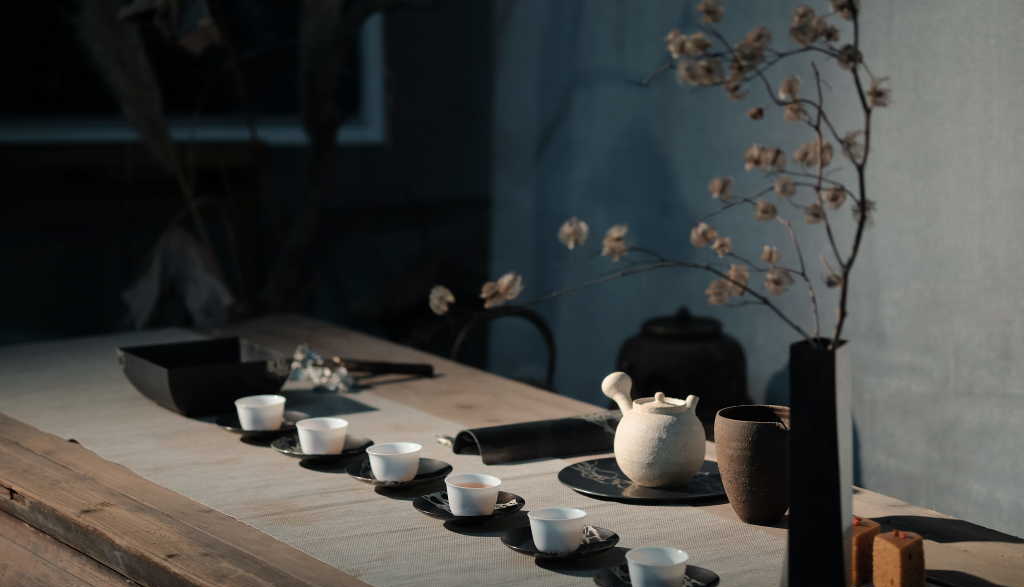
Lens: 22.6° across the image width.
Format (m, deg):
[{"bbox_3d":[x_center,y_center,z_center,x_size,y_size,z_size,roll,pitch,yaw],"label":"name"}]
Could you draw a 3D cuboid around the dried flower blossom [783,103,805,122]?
[{"bbox_3d":[0.247,-0.160,2.250,0.018,0.017,0.016,1,10,6],"label":"dried flower blossom"}]

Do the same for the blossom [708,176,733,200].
[{"bbox_3d":[0.184,-0.093,2.270,0.020,0.020,0.019,1,10,5],"label":"blossom"}]

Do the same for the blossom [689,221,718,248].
[{"bbox_3d":[0.175,-0.054,2.340,0.027,0.026,0.025,1,10,4],"label":"blossom"}]

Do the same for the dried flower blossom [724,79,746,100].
[{"bbox_3d":[0.199,-0.182,2.280,0.020,0.020,0.019,1,10,5],"label":"dried flower blossom"}]

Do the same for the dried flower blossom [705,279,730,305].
[{"bbox_3d":[0.188,-0.002,2.340,0.024,0.024,0.023,1,10,5],"label":"dried flower blossom"}]

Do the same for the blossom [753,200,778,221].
[{"bbox_3d":[0.232,-0.076,2.340,0.024,0.018,0.020,1,10,6],"label":"blossom"}]

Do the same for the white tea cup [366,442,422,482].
[{"bbox_3d":[-0.131,0.190,2.863,0.062,0.033,0.062,0,10,0],"label":"white tea cup"}]

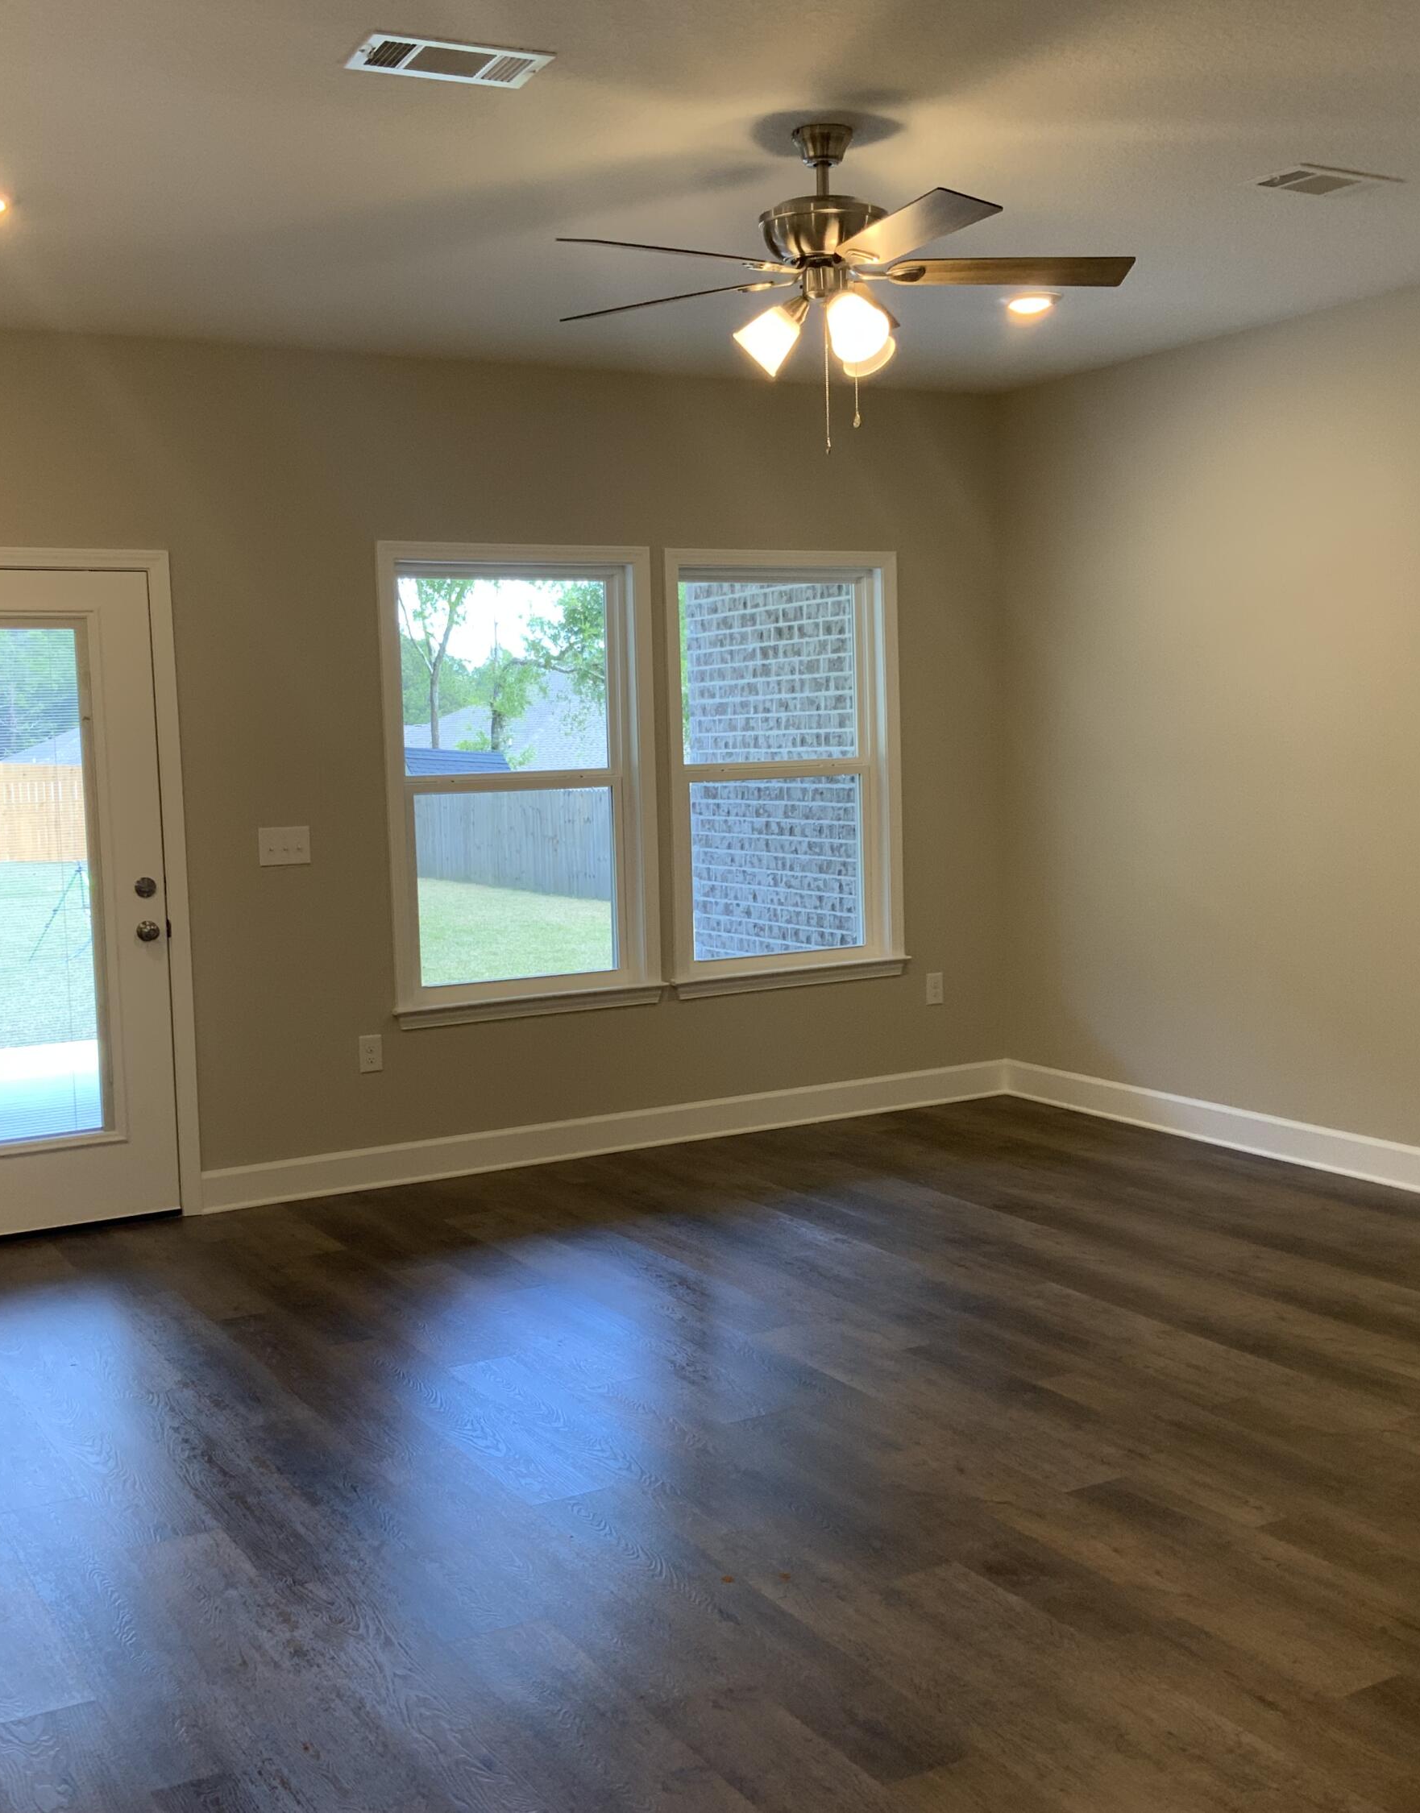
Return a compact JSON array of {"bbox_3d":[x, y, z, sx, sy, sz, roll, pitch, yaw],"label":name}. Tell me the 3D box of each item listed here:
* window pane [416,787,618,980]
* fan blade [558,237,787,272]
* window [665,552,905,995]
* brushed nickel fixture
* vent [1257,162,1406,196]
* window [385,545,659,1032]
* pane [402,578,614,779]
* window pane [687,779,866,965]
[{"bbox_3d":[-0.665,-0.076,7.070,0.743,0.661,0.030,-5,6,-29],"label":"window pane"},{"bbox_3d":[-0.058,-1.294,4.042,0.507,0.030,0.139,-6,19,-39],"label":"fan blade"},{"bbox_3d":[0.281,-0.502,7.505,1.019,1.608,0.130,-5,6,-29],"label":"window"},{"bbox_3d":[0.244,-1.329,4.270,1.286,0.590,1.286,-5,6,-29],"label":"brushed nickel fixture"},{"bbox_3d":[1.456,-1.710,4.828,0.356,0.025,0.203,-5,6,-29],"label":"vent"},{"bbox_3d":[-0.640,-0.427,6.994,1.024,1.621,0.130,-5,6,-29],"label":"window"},{"bbox_3d":[-0.702,-0.793,7.024,0.768,0.665,0.030,-5,6,-29],"label":"pane"},{"bbox_3d":[0.263,-0.151,7.585,0.749,0.660,0.030,-5,6,-29],"label":"window pane"}]

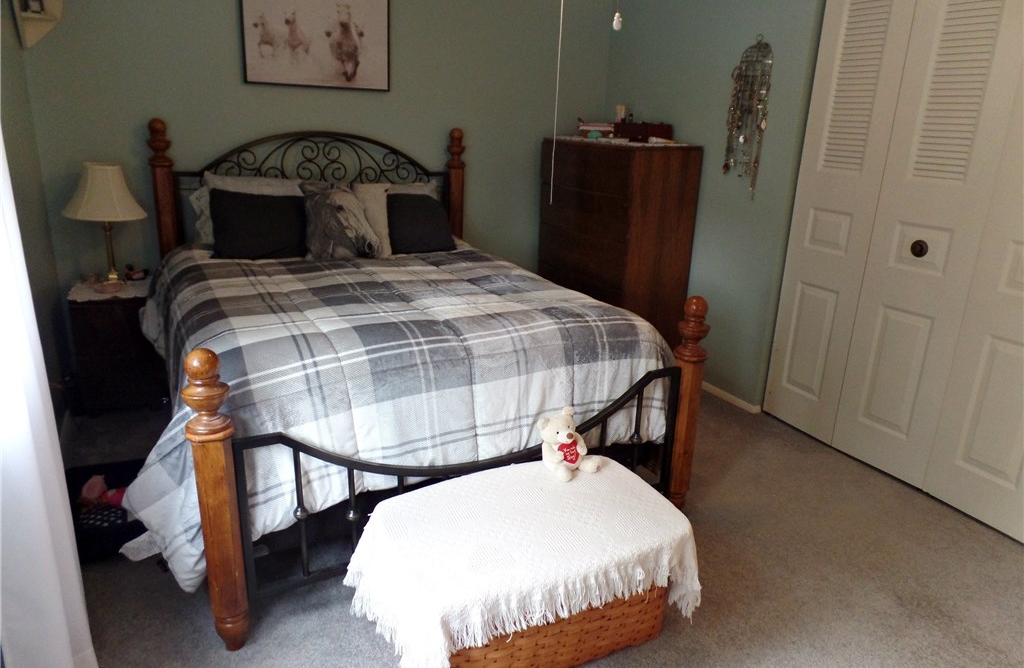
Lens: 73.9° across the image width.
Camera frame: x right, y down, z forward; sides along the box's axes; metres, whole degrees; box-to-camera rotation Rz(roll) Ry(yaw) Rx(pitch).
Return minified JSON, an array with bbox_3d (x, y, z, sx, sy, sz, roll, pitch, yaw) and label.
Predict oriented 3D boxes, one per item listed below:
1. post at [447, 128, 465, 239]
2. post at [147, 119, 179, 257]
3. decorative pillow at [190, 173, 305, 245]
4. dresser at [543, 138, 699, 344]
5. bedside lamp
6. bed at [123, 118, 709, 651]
[{"bbox_3d":[-0.365,-0.576,4.357,0.115,1.425,0.115,-7,19,-27],"label":"post"},{"bbox_3d":[-1.805,-0.402,3.626,0.115,1.425,0.115,-7,19,-27],"label":"post"},{"bbox_3d":[-1.349,-0.615,3.543,0.590,0.420,0.190,-7,4,-27],"label":"decorative pillow"},{"bbox_3d":[0.610,-0.515,4.373,0.490,1.360,1.000,-7,19,-27],"label":"dresser"},{"bbox_3d":[-2.014,-0.545,3.380,0.365,0.600,0.365,-7,19,-27],"label":"bedside lamp"},{"bbox_3d":[-0.609,-0.185,3.031,1.850,1.430,2.340,-7,19,-27],"label":"bed"}]

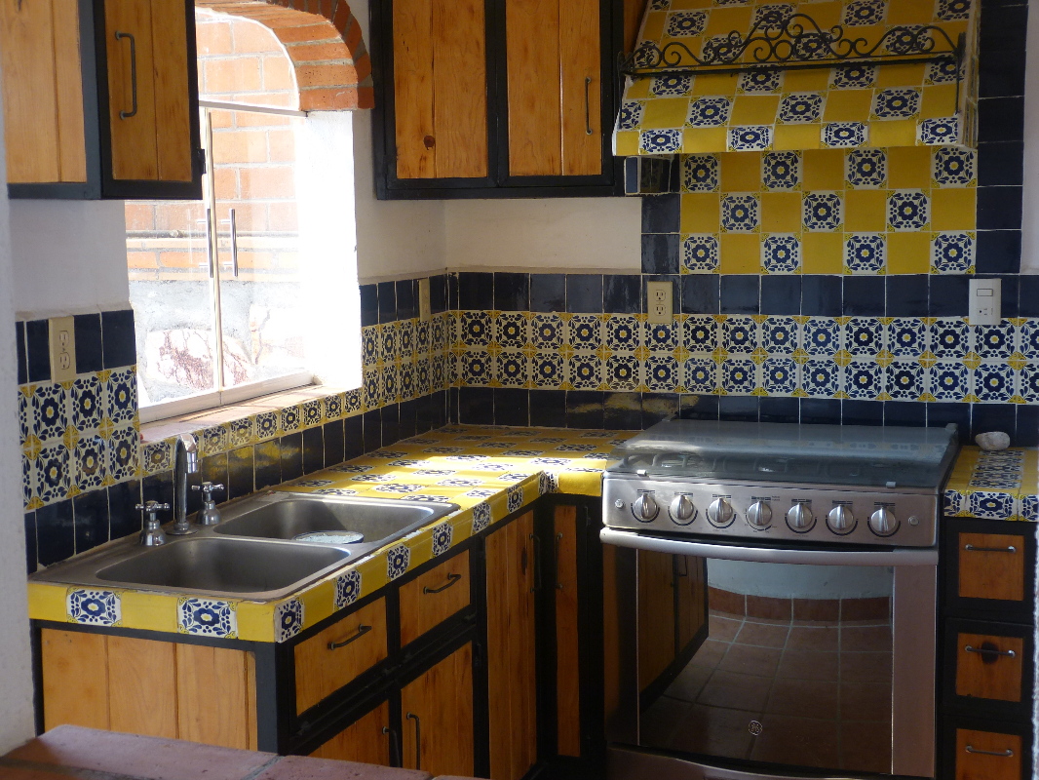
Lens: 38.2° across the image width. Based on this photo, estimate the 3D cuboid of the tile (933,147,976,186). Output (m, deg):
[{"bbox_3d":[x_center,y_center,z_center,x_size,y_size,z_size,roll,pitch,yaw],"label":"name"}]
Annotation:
[{"bbox_3d":[1.097,-0.564,3.785,0.106,0.106,0.010,2,6,21],"label":"tile"}]

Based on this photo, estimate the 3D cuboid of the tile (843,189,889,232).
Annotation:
[{"bbox_3d":[0.891,-0.459,3.860,0.106,0.106,0.010,2,7,20],"label":"tile"}]

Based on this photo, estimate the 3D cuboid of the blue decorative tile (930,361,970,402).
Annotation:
[{"bbox_3d":[1.102,-0.022,3.842,0.106,0.106,0.010,2,6,21],"label":"blue decorative tile"}]

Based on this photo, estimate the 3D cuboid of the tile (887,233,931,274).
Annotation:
[{"bbox_3d":[0.994,-0.349,3.835,0.106,0.106,0.010,2,7,20],"label":"tile"}]

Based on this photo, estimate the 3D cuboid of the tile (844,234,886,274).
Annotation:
[{"bbox_3d":[0.895,-0.353,3.886,0.106,0.106,0.010,2,6,21],"label":"tile"}]

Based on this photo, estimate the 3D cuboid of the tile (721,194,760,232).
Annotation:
[{"bbox_3d":[0.590,-0.471,3.990,0.106,0.106,0.010,2,6,21],"label":"tile"}]

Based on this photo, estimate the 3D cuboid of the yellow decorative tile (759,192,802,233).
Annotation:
[{"bbox_3d":[0.689,-0.464,3.934,0.106,0.106,0.010,2,7,20],"label":"yellow decorative tile"}]

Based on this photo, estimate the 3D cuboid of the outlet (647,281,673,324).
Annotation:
[{"bbox_3d":[0.382,-0.236,4.067,0.070,0.114,0.012,2,7,20],"label":"outlet"}]

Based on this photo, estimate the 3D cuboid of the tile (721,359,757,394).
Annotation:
[{"bbox_3d":[0.590,-0.037,4.024,0.104,0.104,0.010,2,7,20],"label":"tile"}]

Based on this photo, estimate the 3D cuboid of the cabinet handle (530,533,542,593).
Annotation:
[{"bbox_3d":[0.042,0.406,3.495,0.029,0.140,0.013,2,7,20],"label":"cabinet handle"}]

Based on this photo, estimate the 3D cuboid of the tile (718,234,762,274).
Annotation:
[{"bbox_3d":[0.580,-0.355,3.926,0.105,0.105,0.008,2,7,21],"label":"tile"}]

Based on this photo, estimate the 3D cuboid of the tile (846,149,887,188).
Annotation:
[{"bbox_3d":[0.893,-0.570,3.863,0.106,0.106,0.010,2,6,21],"label":"tile"}]

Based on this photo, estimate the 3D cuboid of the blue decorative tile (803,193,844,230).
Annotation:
[{"bbox_3d":[0.778,-0.456,3.838,0.105,0.105,0.008,2,7,21],"label":"blue decorative tile"}]

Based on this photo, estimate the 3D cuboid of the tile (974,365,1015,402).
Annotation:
[{"bbox_3d":[1.183,-0.020,3.736,0.105,0.105,0.008,2,7,21],"label":"tile"}]

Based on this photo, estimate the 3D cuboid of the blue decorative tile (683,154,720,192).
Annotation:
[{"bbox_3d":[0.477,-0.572,3.939,0.105,0.105,0.008,2,7,21],"label":"blue decorative tile"}]

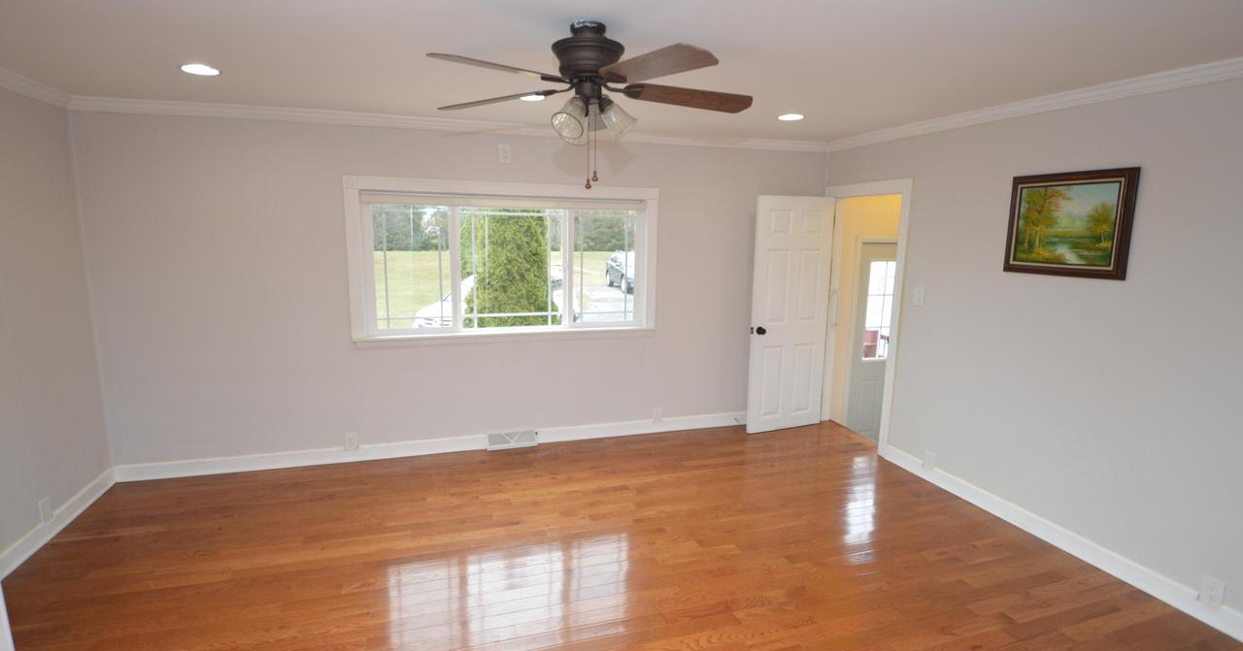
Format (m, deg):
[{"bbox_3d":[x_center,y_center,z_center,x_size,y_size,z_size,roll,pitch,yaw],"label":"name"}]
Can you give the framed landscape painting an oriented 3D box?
[{"bbox_3d":[2.402,-0.545,2.805,0.045,0.545,0.640,-2,10,-15],"label":"framed landscape painting"}]

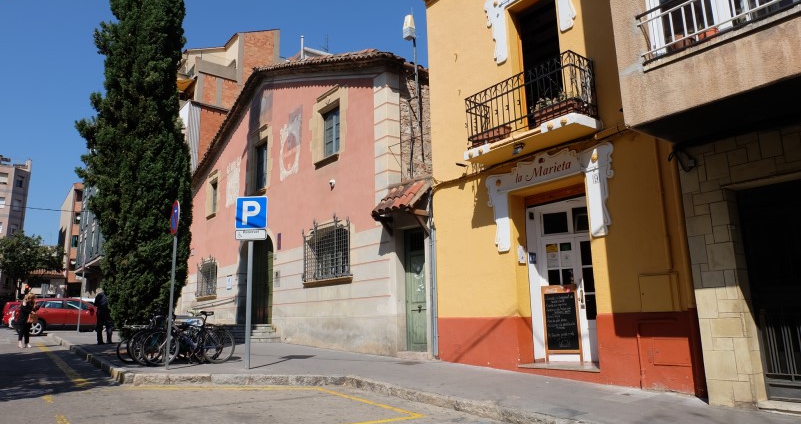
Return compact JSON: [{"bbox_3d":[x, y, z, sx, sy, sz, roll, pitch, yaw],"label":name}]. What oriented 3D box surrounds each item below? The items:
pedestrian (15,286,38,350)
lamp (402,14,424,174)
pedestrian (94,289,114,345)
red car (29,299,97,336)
[{"bbox_3d":[-11.667,3.384,16.668,0.420,1.660,0.500,-7,-13,26],"label":"pedestrian"},{"bbox_3d":[0.296,-2.719,12.204,0.360,3.896,0.400,-8,-13,29],"label":"lamp"},{"bbox_3d":[-9.267,3.268,16.774,0.420,1.720,0.500,1,-12,-10],"label":"pedestrian"},{"bbox_3d":[-14.474,4.622,23.559,4.300,1.600,1.800,7,-14,-35],"label":"red car"}]

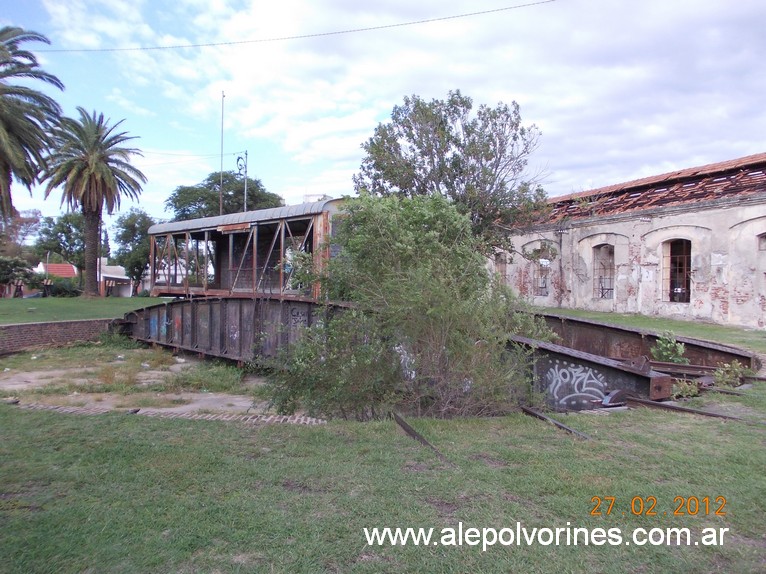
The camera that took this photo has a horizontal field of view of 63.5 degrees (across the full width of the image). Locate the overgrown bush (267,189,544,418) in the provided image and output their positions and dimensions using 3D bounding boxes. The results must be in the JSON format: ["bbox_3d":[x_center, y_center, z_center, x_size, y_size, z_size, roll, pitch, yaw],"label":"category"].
[{"bbox_3d":[0.381,0.180,8.900,4.000,3.000,3.200,0,1,0],"label":"overgrown bush"}]

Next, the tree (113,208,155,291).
[{"bbox_3d":[-21.178,-3.038,53.000,4.500,7.400,4.500,0,1,0],"label":"tree"}]

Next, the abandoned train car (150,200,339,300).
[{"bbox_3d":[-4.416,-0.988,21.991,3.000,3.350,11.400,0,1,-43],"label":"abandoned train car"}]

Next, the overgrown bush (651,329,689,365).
[{"bbox_3d":[4.810,1.024,10.400,0.620,0.600,0.550,0,1,0],"label":"overgrown bush"}]

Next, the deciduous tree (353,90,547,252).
[{"bbox_3d":[2.845,-3.615,26.500,8.200,9.200,7.600,0,1,0],"label":"deciduous tree"}]

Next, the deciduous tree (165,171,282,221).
[{"bbox_3d":[-13.390,-4.827,52.000,9.900,10.000,9.300,0,1,0],"label":"deciduous tree"}]

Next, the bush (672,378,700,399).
[{"bbox_3d":[4.067,1.360,8.300,0.380,0.280,0.360,0,1,0],"label":"bush"}]

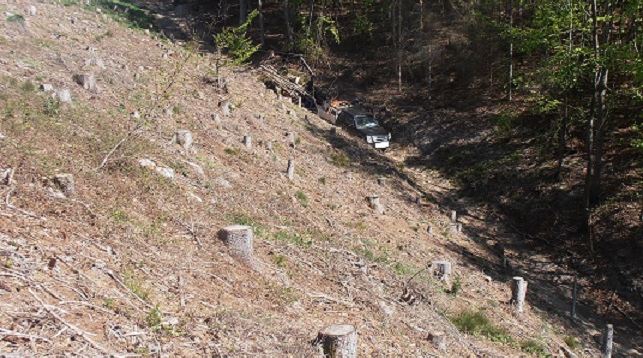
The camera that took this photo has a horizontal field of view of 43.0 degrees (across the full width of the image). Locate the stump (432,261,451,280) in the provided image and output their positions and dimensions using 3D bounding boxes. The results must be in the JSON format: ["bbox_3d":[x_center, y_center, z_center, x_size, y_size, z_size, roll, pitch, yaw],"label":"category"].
[{"bbox_3d":[2.800,2.117,18.909,0.437,0.357,0.437,0,9,0],"label":"stump"}]

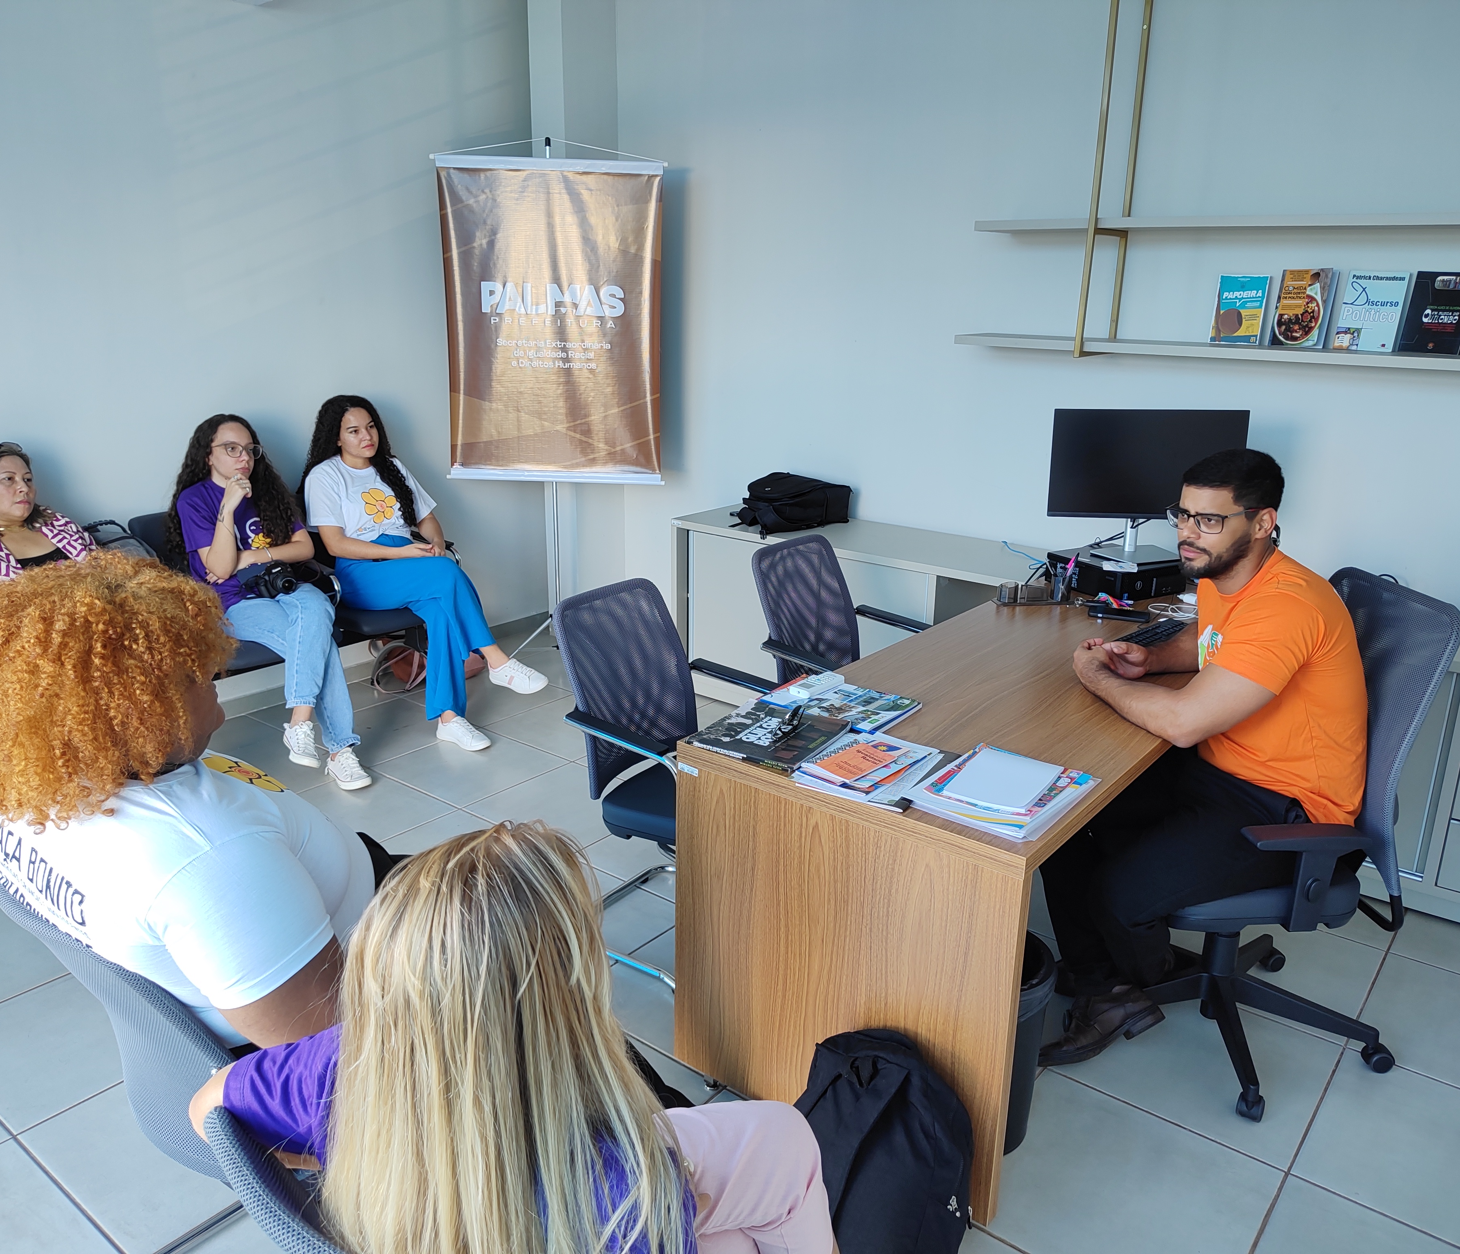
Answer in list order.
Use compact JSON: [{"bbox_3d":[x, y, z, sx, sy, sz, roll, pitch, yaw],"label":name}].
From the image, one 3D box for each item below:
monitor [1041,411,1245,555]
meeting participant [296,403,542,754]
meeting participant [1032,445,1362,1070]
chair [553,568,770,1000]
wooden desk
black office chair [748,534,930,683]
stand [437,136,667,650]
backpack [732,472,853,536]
[{"bbox_3d":[1.242,-0.428,3.340,0.543,0.454,0.188,3,17,5],"label":"monitor"},{"bbox_3d":[-1.125,-0.193,4.003,0.840,1.215,0.573,12,20,32],"label":"meeting participant"},{"bbox_3d":[1.030,0.282,2.418,0.672,1.304,0.543,6,17,15],"label":"meeting participant"},{"bbox_3d":[-0.071,0.366,2.777,0.593,0.894,0.553,16,22,41],"label":"chair"},{"bbox_3d":[0.803,0.441,2.858,0.748,0.738,2.000,14,21,36],"label":"wooden desk"},{"bbox_3d":[0.359,0.225,3.273,0.553,0.894,0.593,-12,21,-37],"label":"black office chair"},{"bbox_3d":[-0.730,-0.894,4.711,0.938,2.163,0.494,0,17,-4],"label":"stand"},{"bbox_3d":[0.228,-0.509,4.526,0.454,0.188,0.296,-12,21,-37],"label":"backpack"}]

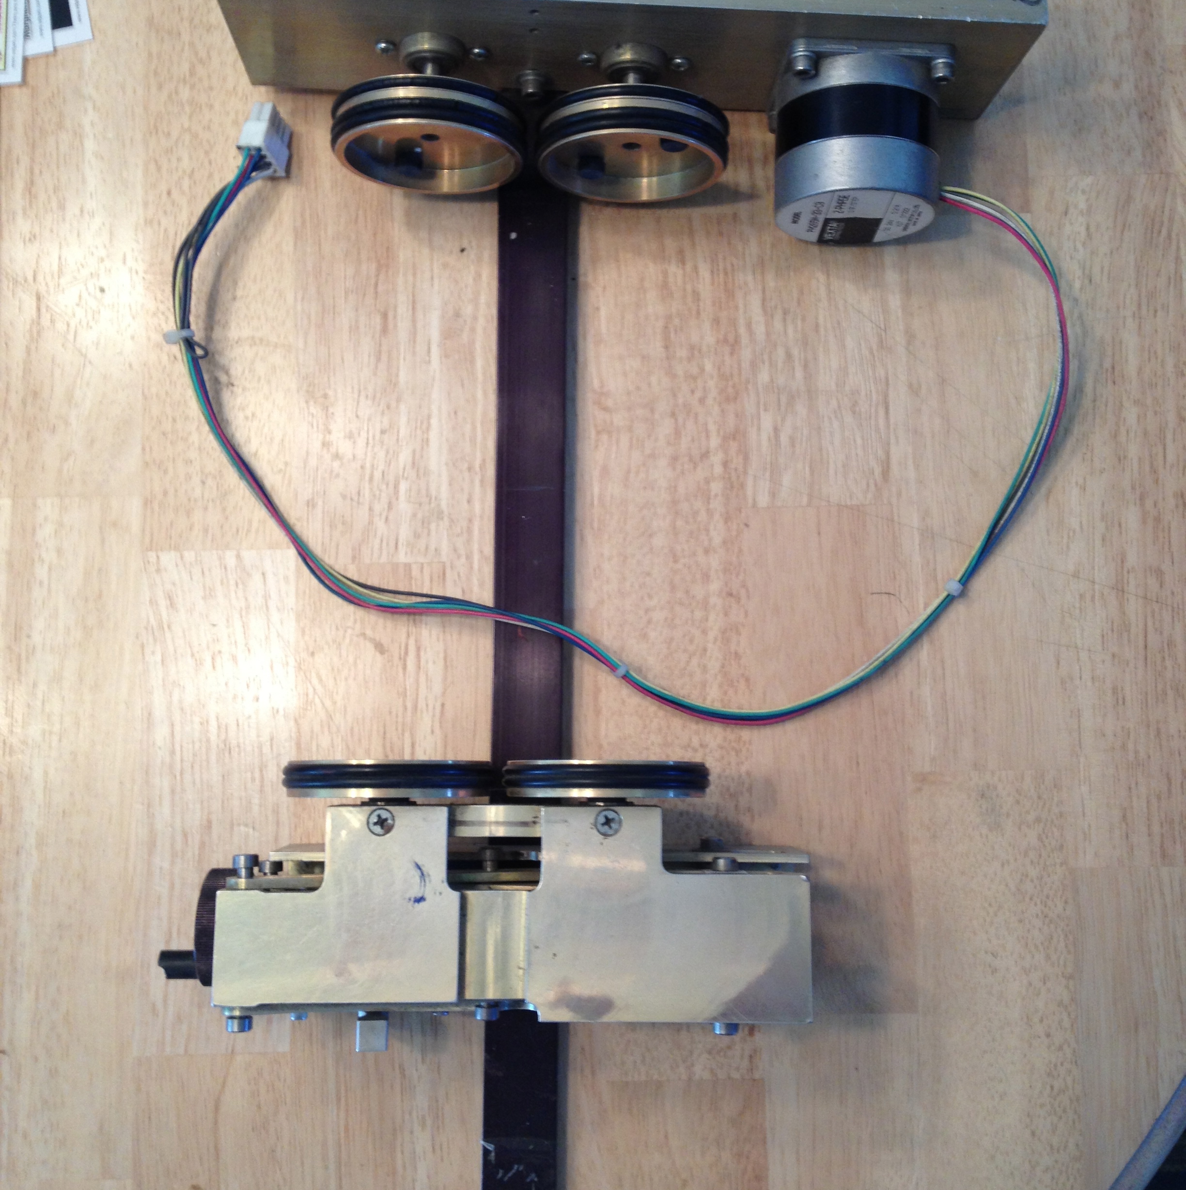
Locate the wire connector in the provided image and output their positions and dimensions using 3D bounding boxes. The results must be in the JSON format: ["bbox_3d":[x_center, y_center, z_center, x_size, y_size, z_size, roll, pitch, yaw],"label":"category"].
[{"bbox_3d":[-0.119,-0.166,0.582,0.010,0.021,0.018,6,80,10],"label":"wire connector"}]

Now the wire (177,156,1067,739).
[{"bbox_3d":[0.011,-0.057,0.568,0.321,0.039,0.202,2,84,-2],"label":"wire"}]

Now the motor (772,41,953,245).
[{"bbox_3d":[0.094,-0.159,0.566,0.057,0.057,0.054,2,84,-2],"label":"motor"}]

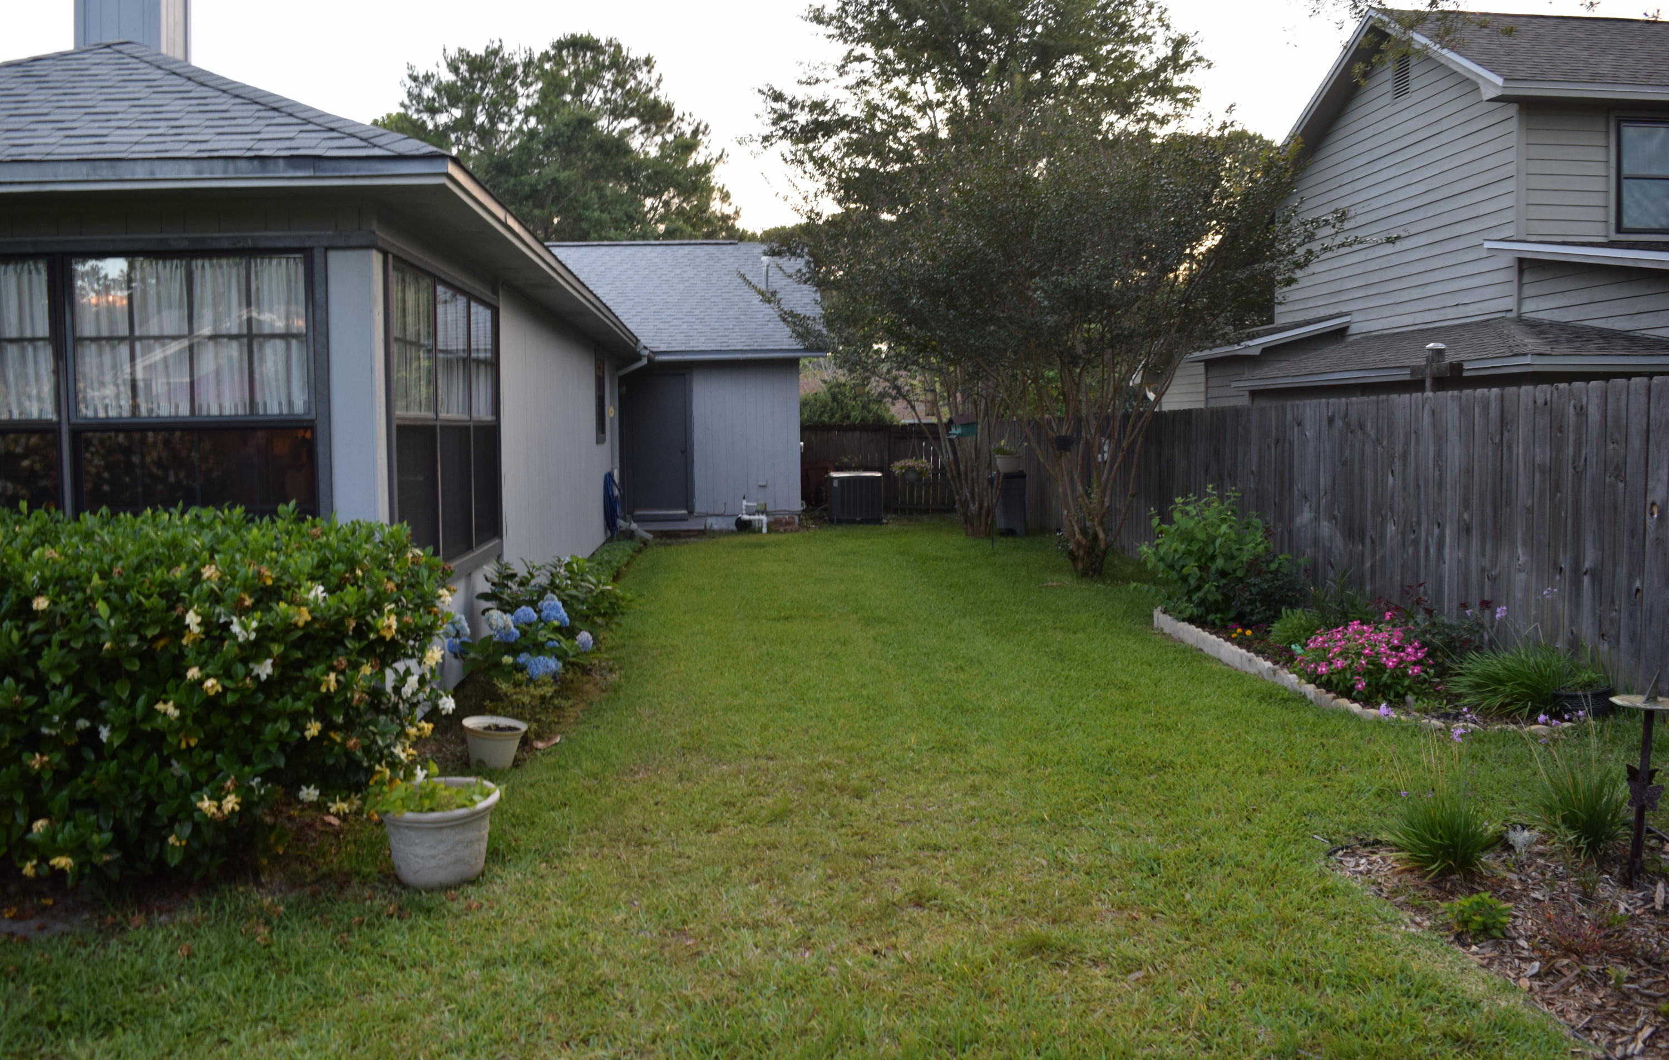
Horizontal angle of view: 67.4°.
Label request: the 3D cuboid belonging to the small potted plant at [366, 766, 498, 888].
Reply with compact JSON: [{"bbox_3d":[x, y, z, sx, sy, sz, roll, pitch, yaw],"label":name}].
[{"bbox_3d":[-1.416,1.051,4.450,0.440,0.350,0.420,0,4,0],"label":"small potted plant"}]

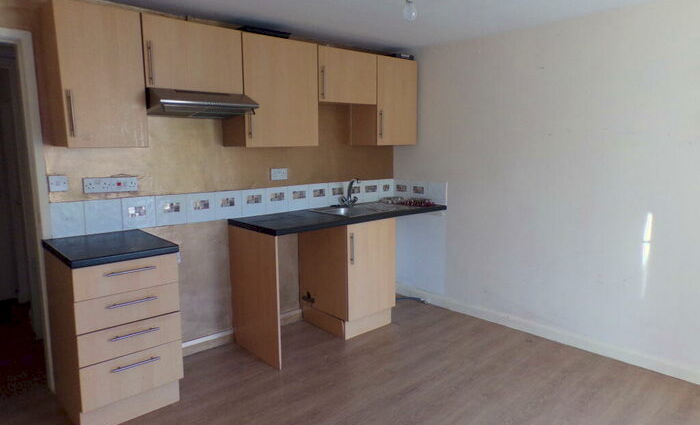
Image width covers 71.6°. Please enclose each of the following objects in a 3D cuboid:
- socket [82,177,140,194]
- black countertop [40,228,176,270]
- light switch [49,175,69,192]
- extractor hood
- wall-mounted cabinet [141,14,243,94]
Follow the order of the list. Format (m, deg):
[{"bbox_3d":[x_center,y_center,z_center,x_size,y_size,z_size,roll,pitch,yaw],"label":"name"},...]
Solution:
[{"bbox_3d":[-1.405,-0.160,2.867,0.297,0.087,0.020,-8,12,-42],"label":"socket"},{"bbox_3d":[-1.295,0.183,2.620,0.507,0.039,0.604,-8,12,-42],"label":"black countertop"},{"bbox_3d":[-1.606,-0.157,2.680,0.087,0.085,0.020,-8,12,-42],"label":"light switch"},{"bbox_3d":[-0.931,-0.651,2.917,0.607,0.139,0.480,-8,12,-42],"label":"extractor hood"},{"bbox_3d":[-0.994,-0.922,2.945,0.613,0.388,0.295,-8,12,-42],"label":"wall-mounted cabinet"}]

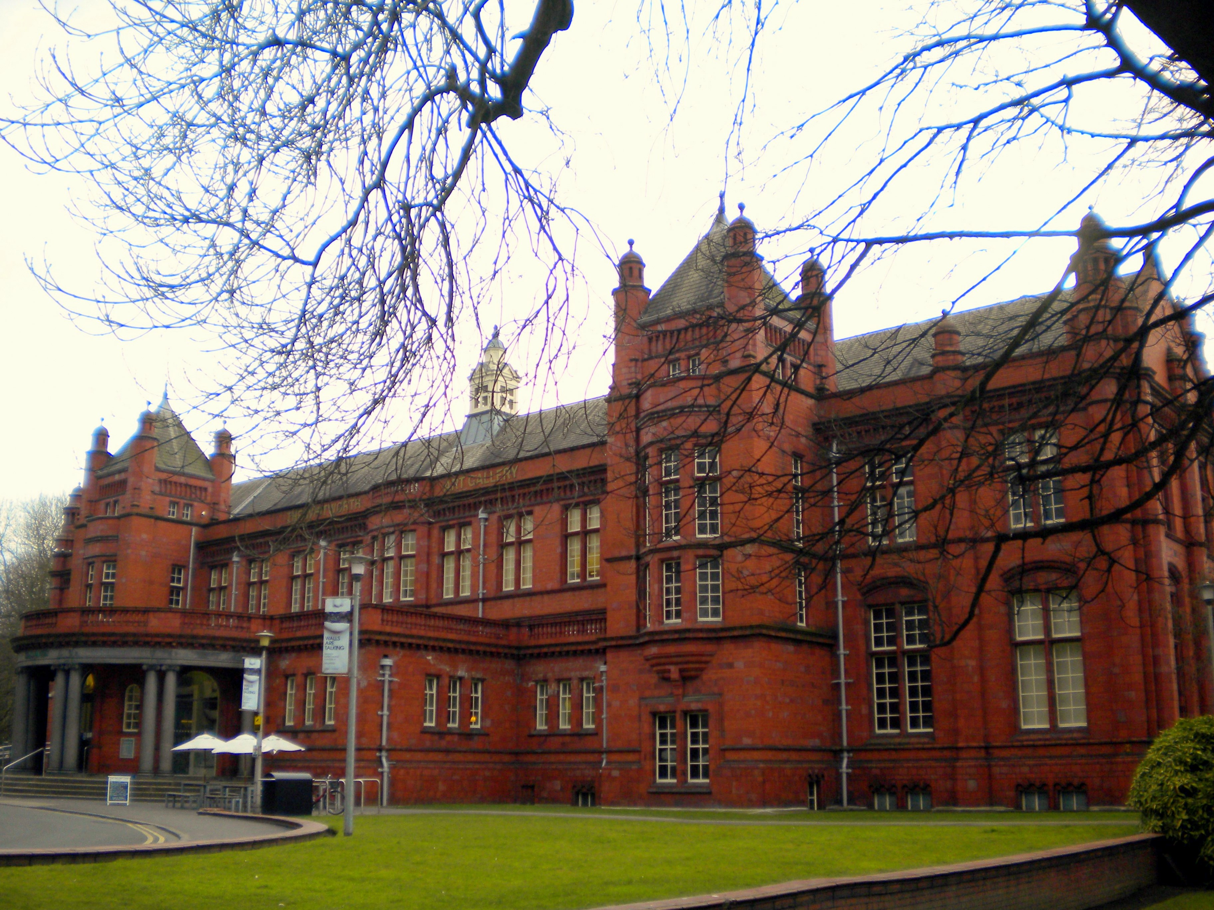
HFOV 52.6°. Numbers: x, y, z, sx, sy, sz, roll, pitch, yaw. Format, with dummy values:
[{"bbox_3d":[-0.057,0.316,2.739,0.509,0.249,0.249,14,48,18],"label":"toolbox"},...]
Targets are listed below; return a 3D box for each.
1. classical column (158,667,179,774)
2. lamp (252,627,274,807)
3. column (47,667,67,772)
[{"bbox_3d":[-14.768,8.942,41.416,0.530,3.535,0.530,-4,-14,17],"label":"classical column"},{"bbox_3d":[-9.875,7.620,35.305,0.530,5.146,0.530,0,-14,0],"label":"lamp"},{"bbox_3d":[-18.903,9.083,42.216,0.530,3.541,0.530,-8,-16,30],"label":"column"}]

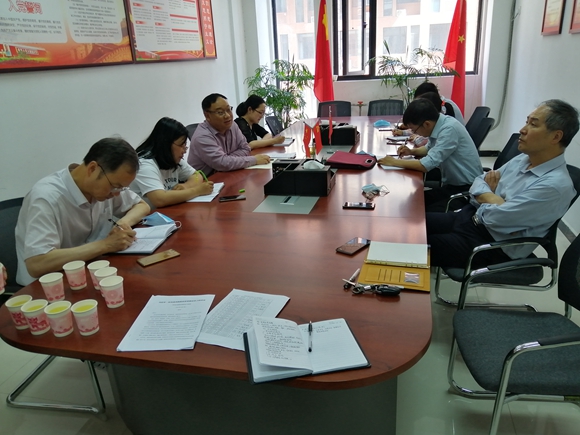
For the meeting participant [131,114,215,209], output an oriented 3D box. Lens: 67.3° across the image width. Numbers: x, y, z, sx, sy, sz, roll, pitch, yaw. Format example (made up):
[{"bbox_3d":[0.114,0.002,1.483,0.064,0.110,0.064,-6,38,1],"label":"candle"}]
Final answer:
[{"bbox_3d":[-0.703,0.005,2.619,0.740,1.205,0.540,6,23,24],"label":"meeting participant"}]

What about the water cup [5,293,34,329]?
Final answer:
[{"bbox_3d":[-0.818,0.293,1.335,0.073,0.082,0.073,-3,21,1],"label":"water cup"}]

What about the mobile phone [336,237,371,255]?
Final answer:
[{"bbox_3d":[0.261,0.110,1.761,0.075,0.009,0.155,14,27,39],"label":"mobile phone"}]

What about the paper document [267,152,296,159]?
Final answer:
[{"bbox_3d":[-0.061,-0.498,3.472,0.225,0.012,0.200,2,21,15],"label":"paper document"}]

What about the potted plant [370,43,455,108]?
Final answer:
[{"bbox_3d":[1.600,-1.486,5.792,1.080,1.570,0.920,2,21,15],"label":"potted plant"}]

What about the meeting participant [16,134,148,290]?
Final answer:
[{"bbox_3d":[-0.886,0.249,1.956,0.720,1.235,0.620,6,23,24],"label":"meeting participant"}]

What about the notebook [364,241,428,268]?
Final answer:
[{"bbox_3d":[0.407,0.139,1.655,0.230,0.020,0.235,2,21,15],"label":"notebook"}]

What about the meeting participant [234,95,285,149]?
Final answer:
[{"bbox_3d":[-0.325,-0.531,4.088,0.640,1.180,0.500,2,21,15],"label":"meeting participant"}]

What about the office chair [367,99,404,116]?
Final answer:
[{"bbox_3d":[1.116,-0.902,5.144,0.560,0.930,0.600,2,21,13],"label":"office chair"}]

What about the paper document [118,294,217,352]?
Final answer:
[{"bbox_3d":[-0.366,0.309,1.335,0.210,0.008,0.297,-2,20,3],"label":"paper document"}]

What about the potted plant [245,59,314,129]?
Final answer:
[{"bbox_3d":[-0.132,-1.491,6.224,0.950,1.480,0.880,2,21,15],"label":"potted plant"}]

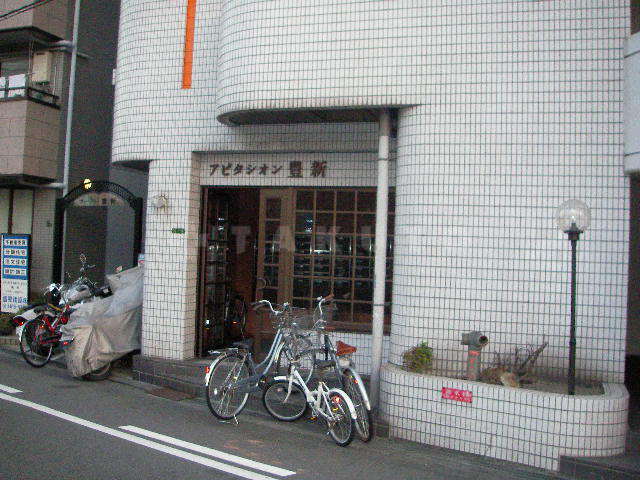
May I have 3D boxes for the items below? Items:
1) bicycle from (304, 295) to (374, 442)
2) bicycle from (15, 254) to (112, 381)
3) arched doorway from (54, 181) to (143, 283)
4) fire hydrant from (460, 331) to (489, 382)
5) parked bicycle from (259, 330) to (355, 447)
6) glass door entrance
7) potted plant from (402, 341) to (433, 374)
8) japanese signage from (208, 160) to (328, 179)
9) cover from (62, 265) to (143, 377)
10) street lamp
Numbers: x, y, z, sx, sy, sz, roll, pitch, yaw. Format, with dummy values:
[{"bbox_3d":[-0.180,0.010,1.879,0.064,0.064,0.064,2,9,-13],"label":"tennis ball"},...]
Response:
[{"bbox_3d":[0.234,1.236,6.835,0.560,1.120,1.750,2,-1,-18],"label":"bicycle"},{"bbox_3d":[-3.464,1.107,9.542,0.600,1.100,1.750,0,-2,13],"label":"bicycle"},{"bbox_3d":[-3.723,0.417,11.692,1.880,2.700,0.150,1,-1,24],"label":"arched doorway"},{"bbox_3d":[1.422,1.086,6.470,0.270,0.480,0.220,1,-1,36],"label":"fire hydrant"},{"bbox_3d":[-0.040,1.363,6.653,0.520,0.920,1.450,2,-1,-30],"label":"parked bicycle"},{"bbox_3d":[-0.355,0.450,8.866,2.560,2.220,0.180,2,-3,15],"label":"glass door entrance"},{"bbox_3d":[0.937,1.138,6.750,0.290,0.340,0.280,1,-1,36],"label":"potted plant"},{"bbox_3d":[-0.634,-0.868,8.650,1.560,0.210,0.030,2,-1,17],"label":"japanese signage"},{"bbox_3d":[-2.607,1.141,9.439,0.780,1.270,1.950,2,-1,16],"label":"cover"},{"bbox_3d":[2.138,0.478,5.950,0.295,1.680,0.295,1,-1,36],"label":"street lamp"}]

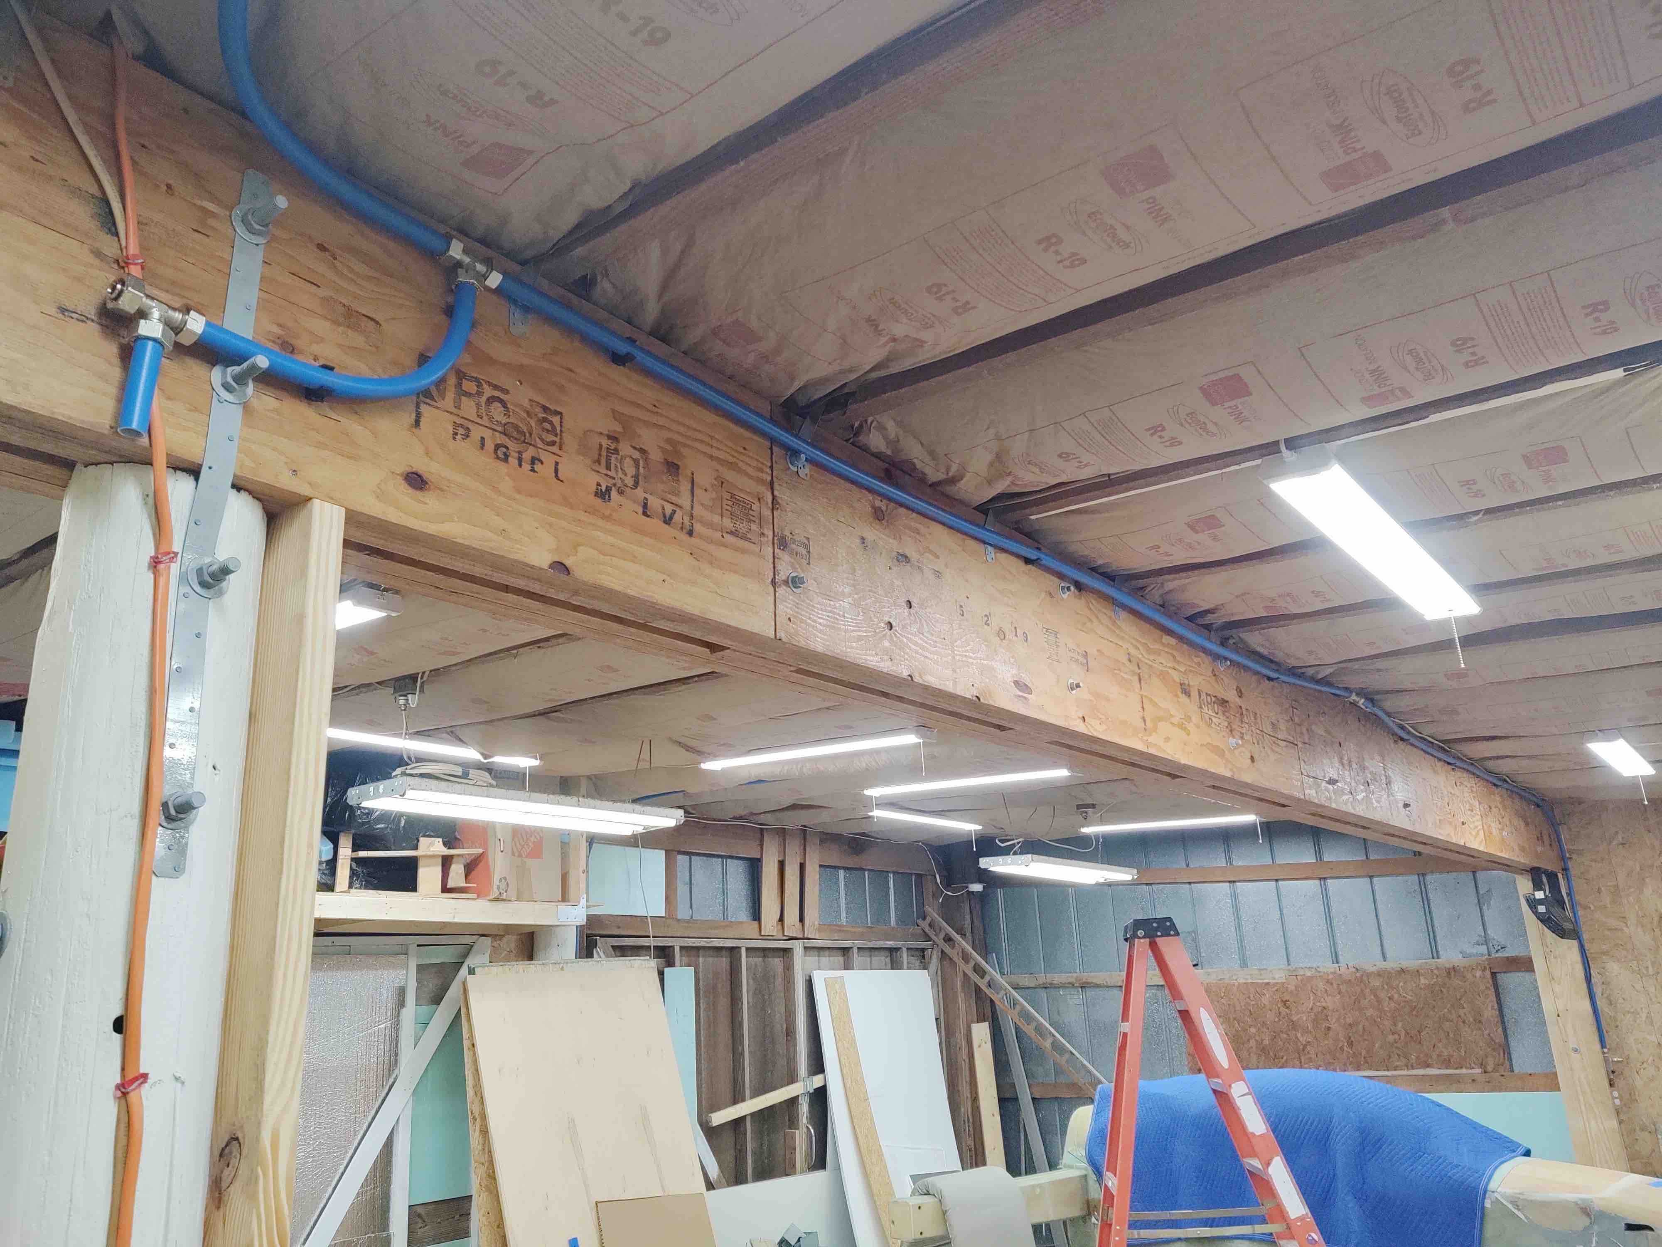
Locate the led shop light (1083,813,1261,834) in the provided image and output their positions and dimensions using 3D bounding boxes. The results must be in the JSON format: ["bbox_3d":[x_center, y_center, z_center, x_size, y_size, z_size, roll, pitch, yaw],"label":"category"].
[{"bbox_3d":[2.155,1.266,8.316,1.180,0.045,0.130,-13,-19,35],"label":"led shop light"}]

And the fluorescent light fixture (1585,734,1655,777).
[{"bbox_3d":[3.451,0.571,5.650,0.130,0.045,1.180,-13,-19,35],"label":"fluorescent light fixture"}]

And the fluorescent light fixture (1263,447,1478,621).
[{"bbox_3d":[1.182,-0.167,2.747,0.130,0.045,1.180,-13,-19,35],"label":"fluorescent light fixture"}]

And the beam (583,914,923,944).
[{"bbox_3d":[-0.302,1.989,8.388,0.040,0.096,3.450,-15,-21,35],"label":"beam"}]

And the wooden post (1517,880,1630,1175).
[{"bbox_3d":[4.280,2.467,7.419,0.240,2.020,0.140,-15,-21,35],"label":"wooden post"}]

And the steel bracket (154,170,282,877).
[{"bbox_3d":[-0.601,-0.137,1.283,0.060,0.760,0.045,-15,-21,35],"label":"steel bracket"}]

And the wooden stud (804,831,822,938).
[{"bbox_3d":[-0.146,1.715,8.648,0.040,0.740,0.140,-15,-21,35],"label":"wooden stud"}]

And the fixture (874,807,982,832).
[{"bbox_3d":[0.592,1.185,7.869,0.115,0.060,1.180,-15,-21,35],"label":"fixture"}]

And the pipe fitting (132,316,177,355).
[{"bbox_3d":[-0.647,-0.275,1.242,0.035,0.019,0.035,-13,-19,35],"label":"pipe fitting"}]

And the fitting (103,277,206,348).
[{"bbox_3d":[-0.649,-0.294,1.245,0.037,0.054,0.084,-13,-19,35],"label":"fitting"}]

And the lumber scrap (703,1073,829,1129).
[{"bbox_3d":[-0.357,2.905,7.923,0.040,0.066,1.130,-15,-13,35],"label":"lumber scrap"}]

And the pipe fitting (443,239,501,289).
[{"bbox_3d":[-0.436,-0.432,1.578,0.037,0.054,0.084,-13,-19,35],"label":"pipe fitting"}]

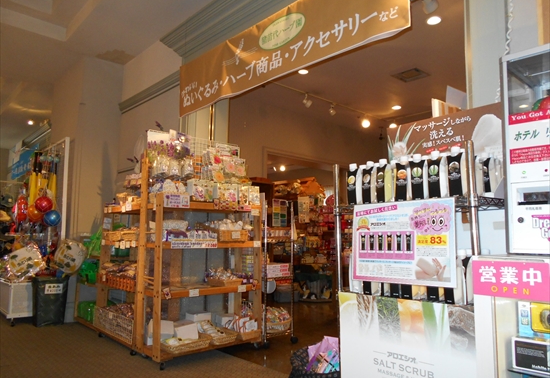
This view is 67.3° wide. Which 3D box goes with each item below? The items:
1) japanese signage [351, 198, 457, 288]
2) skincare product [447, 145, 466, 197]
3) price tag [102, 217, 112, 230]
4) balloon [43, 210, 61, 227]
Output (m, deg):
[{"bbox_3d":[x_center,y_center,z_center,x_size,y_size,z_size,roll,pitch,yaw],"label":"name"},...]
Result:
[{"bbox_3d":[0.464,0.199,1.534,0.012,0.297,0.420,6,-8,-42],"label":"japanese signage"},{"bbox_3d":[0.635,-0.058,1.440,0.050,0.174,0.050,6,-8,-42],"label":"skincare product"},{"bbox_3d":[-1.750,0.363,4.339,0.085,0.125,0.006,6,-8,-42],"label":"price tag"},{"bbox_3d":[-2.571,0.339,4.750,0.200,0.200,0.200,6,-8,-42],"label":"balloon"}]

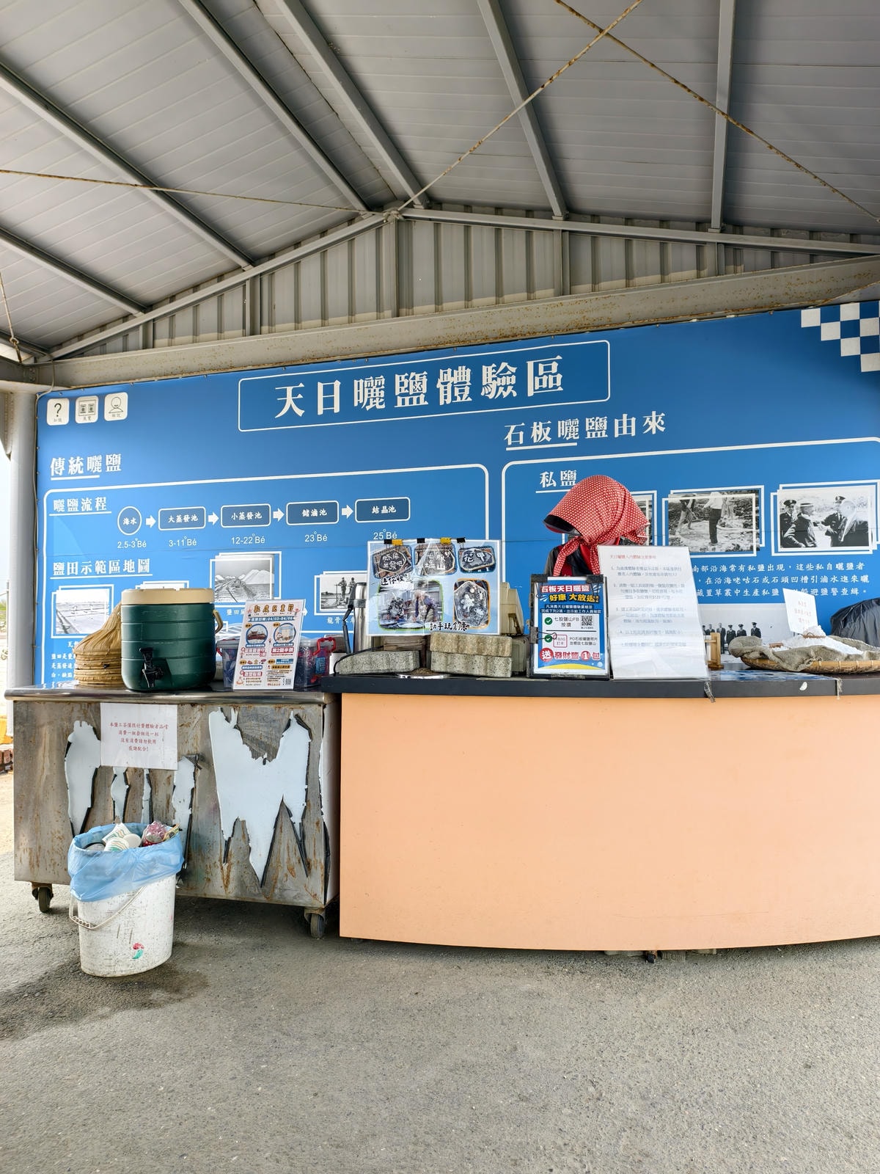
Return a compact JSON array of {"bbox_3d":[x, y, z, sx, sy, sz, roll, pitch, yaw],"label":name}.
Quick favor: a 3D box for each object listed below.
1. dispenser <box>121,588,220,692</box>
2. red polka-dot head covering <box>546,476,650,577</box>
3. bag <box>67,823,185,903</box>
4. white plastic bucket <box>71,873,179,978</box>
[{"bbox_3d":[-0.925,0.178,2.645,0.325,0.338,0.345,-1,-2,9],"label":"dispenser"},{"bbox_3d":[0.577,-0.230,2.870,0.360,0.345,0.280,1,-2,-37],"label":"red polka-dot head covering"},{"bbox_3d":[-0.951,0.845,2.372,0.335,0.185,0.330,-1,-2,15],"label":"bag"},{"bbox_3d":[-0.950,0.942,2.370,0.300,0.360,0.300,-1,-2,0],"label":"white plastic bucket"}]

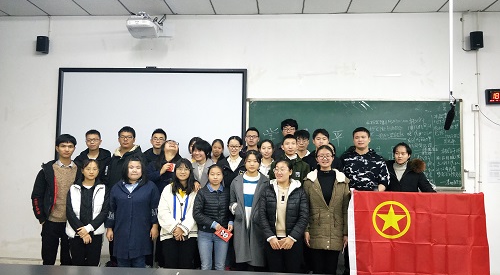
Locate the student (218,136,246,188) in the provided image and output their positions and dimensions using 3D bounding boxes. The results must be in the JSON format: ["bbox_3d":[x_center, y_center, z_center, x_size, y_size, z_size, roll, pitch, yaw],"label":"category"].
[{"bbox_3d":[-0.214,0.816,4.332,0.460,1.660,0.280,1,-4,-2],"label":"student"}]

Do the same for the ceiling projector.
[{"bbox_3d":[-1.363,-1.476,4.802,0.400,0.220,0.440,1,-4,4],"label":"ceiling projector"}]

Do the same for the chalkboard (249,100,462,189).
[{"bbox_3d":[1.377,0.074,4.786,2.845,1.186,0.050,1,-4,4],"label":"chalkboard"}]

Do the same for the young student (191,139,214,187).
[{"bbox_3d":[-0.568,0.849,4.255,0.460,1.630,0.280,1,-4,-5],"label":"young student"}]

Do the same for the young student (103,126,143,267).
[{"bbox_3d":[-1.547,0.740,4.463,0.540,1.760,0.330,2,-4,-15],"label":"young student"}]

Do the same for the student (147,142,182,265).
[{"bbox_3d":[-0.924,0.840,4.024,0.470,1.615,0.360,1,-4,-6],"label":"student"}]

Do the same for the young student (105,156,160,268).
[{"bbox_3d":[-1.183,0.973,3.666,0.560,1.569,0.360,2,-4,-7],"label":"young student"}]

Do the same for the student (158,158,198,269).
[{"bbox_3d":[-0.778,0.996,3.959,0.470,1.530,0.310,1,-4,-9],"label":"student"}]

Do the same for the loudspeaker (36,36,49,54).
[{"bbox_3d":[-2.936,-1.307,5.118,0.145,0.225,0.140,2,-4,-15],"label":"loudspeaker"}]

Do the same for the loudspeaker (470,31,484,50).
[{"bbox_3d":[2.938,-1.256,4.667,0.125,0.210,0.125,1,-4,4],"label":"loudspeaker"}]

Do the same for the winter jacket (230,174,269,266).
[{"bbox_3d":[0.000,0.898,3.930,0.450,0.990,0.300,1,-4,-3],"label":"winter jacket"}]

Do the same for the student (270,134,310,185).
[{"bbox_3d":[0.447,0.819,4.061,0.490,1.711,0.320,1,-4,6],"label":"student"}]

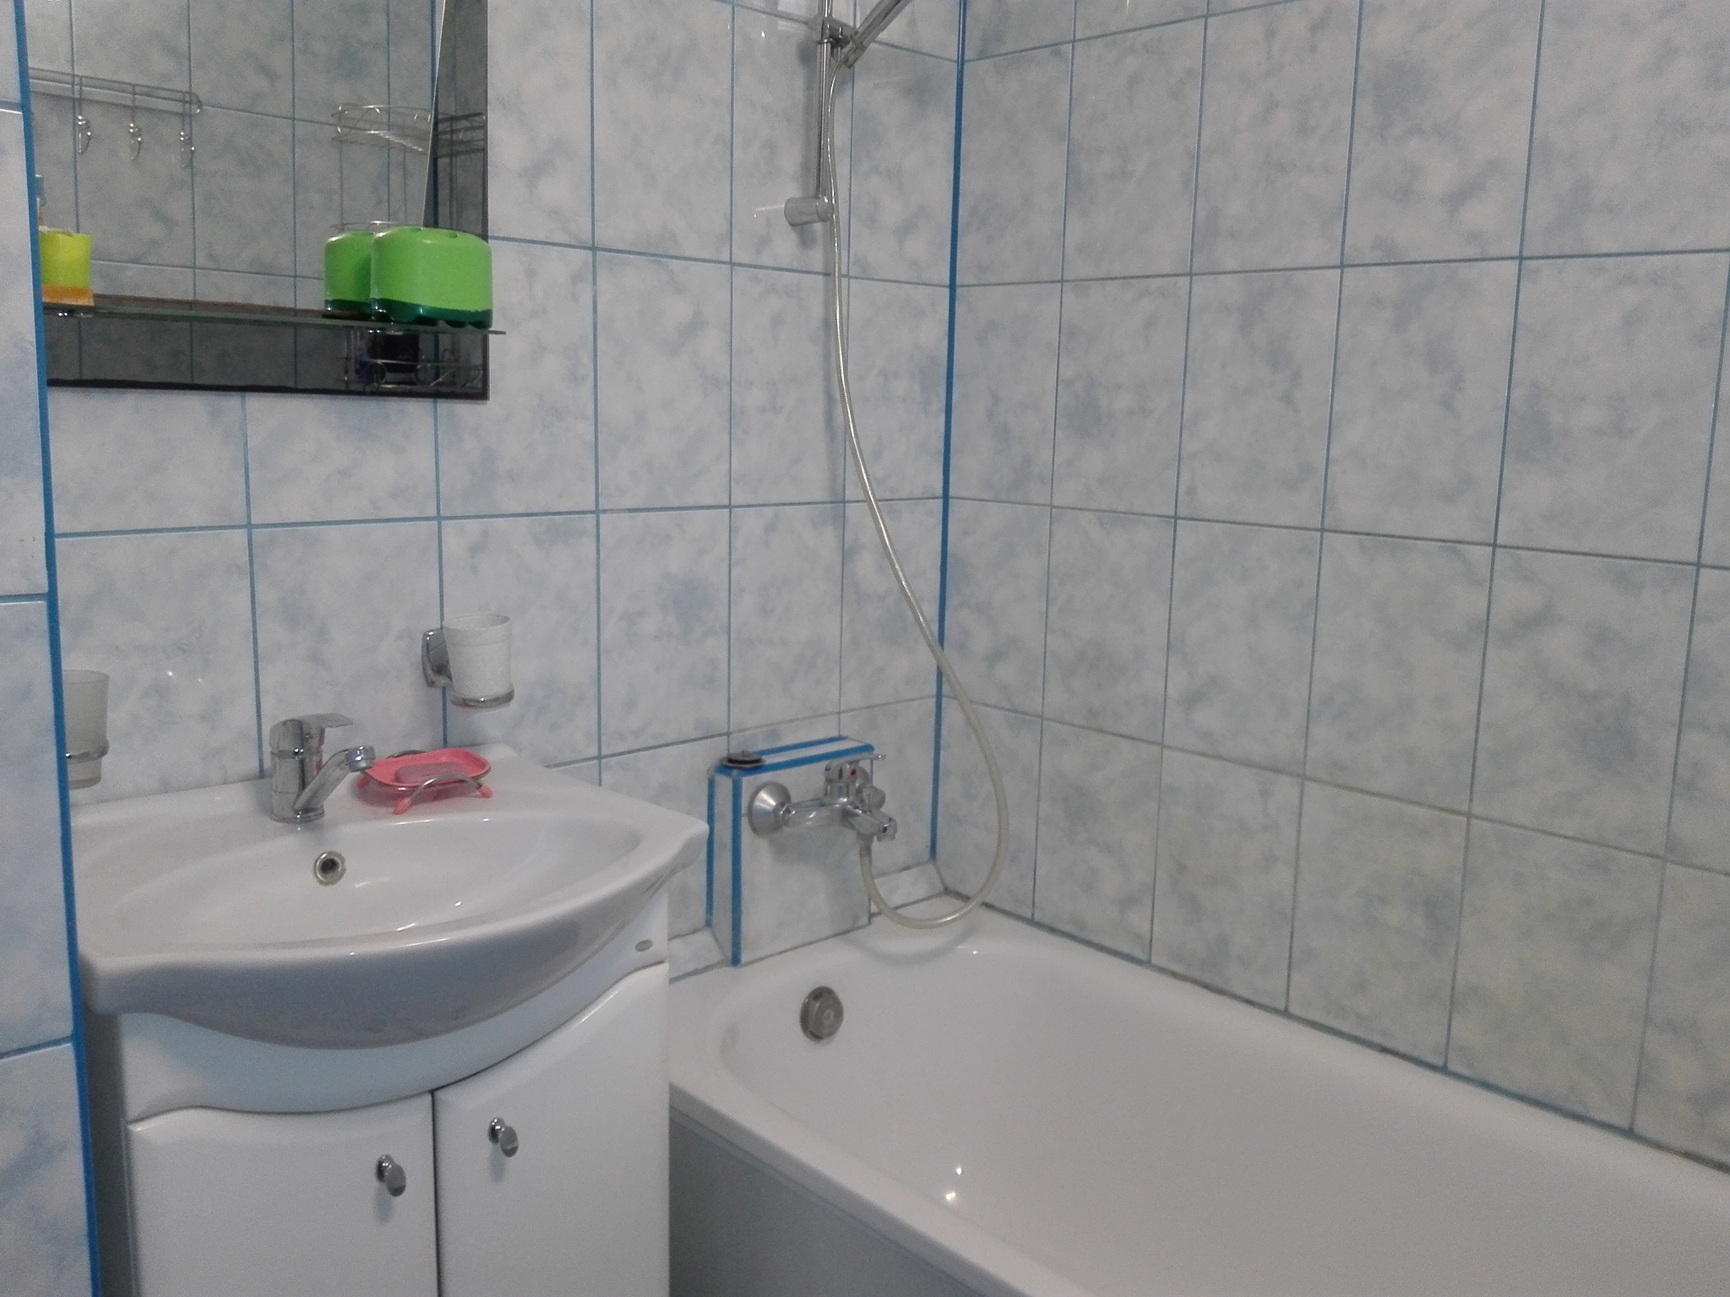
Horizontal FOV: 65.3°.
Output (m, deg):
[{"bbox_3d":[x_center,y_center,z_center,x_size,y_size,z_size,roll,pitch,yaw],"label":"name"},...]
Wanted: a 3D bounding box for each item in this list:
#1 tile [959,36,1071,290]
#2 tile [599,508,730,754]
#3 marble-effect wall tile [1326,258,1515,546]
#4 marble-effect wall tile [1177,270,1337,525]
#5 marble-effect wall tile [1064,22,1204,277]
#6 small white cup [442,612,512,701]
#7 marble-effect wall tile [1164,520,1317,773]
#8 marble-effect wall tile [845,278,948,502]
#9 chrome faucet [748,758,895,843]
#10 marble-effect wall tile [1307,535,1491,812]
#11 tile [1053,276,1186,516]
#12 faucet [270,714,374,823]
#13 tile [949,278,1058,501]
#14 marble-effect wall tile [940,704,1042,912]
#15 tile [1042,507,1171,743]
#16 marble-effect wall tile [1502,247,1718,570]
[{"bbox_3d":[0.205,-0.658,1.868,0.010,0.300,0.200,-8,14,-43],"label":"tile"},{"bbox_3d":[-0.252,-0.025,1.700,0.200,0.300,0.009,-9,14,-43],"label":"tile"},{"bbox_3d":[0.615,-0.274,1.498,0.010,0.300,0.200,-8,14,-43],"label":"marble-effect wall tile"},{"bbox_3d":[0.481,-0.306,1.655,0.010,0.300,0.200,-8,14,-43],"label":"marble-effect wall tile"},{"bbox_3d":[0.345,-0.629,1.727,0.010,0.300,0.200,-8,14,-43],"label":"marble-effect wall tile"},{"bbox_3d":[-0.410,0.013,1.437,0.069,0.085,0.069,1,10,0],"label":"small white cup"},{"bbox_3d":[0.473,-0.005,1.710,0.010,0.300,0.200,-8,14,-43],"label":"marble-effect wall tile"},{"bbox_3d":[0.048,-0.368,1.940,0.200,0.300,0.010,-8,14,-43],"label":"marble-effect wall tile"},{"bbox_3d":[-0.014,0.188,1.772,0.220,0.125,0.165,-8,14,-43],"label":"chrome faucet"},{"bbox_3d":[0.612,0.023,1.556,0.009,0.300,0.200,-9,14,-43],"label":"marble-effect wall tile"},{"bbox_3d":[0.337,-0.332,1.780,0.010,0.300,0.200,-8,14,-43],"label":"tile"},{"bbox_3d":[-0.494,0.111,1.233,0.160,0.108,0.050,10,13,38],"label":"faucet"},{"bbox_3d":[0.198,-0.362,1.928,0.009,0.300,0.200,-9,14,-43],"label":"tile"},{"bbox_3d":[0.186,0.236,2.049,0.010,0.300,0.200,-8,14,-43],"label":"marble-effect wall tile"},{"bbox_3d":[0.330,-0.035,1.834,0.010,0.300,0.200,-8,14,-43],"label":"tile"},{"bbox_3d":[0.751,-0.244,1.365,0.009,0.300,0.200,-9,14,-43],"label":"marble-effect wall tile"}]

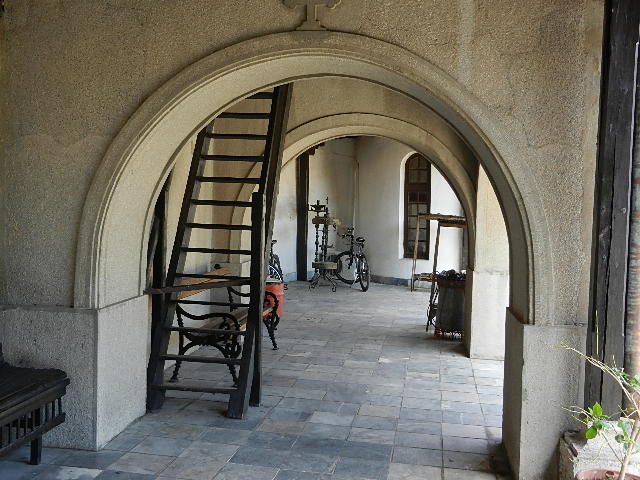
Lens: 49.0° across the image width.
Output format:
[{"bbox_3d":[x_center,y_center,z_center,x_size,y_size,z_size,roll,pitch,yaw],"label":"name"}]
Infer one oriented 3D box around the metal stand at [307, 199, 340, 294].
[{"bbox_3d":[0.089,0.062,12.837,0.560,1.640,0.520,1,3,9],"label":"metal stand"}]

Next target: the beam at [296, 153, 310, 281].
[{"bbox_3d":[-0.309,-0.538,14.055,0.180,2.712,0.140,-1,3,-36],"label":"beam"}]

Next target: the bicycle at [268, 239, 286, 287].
[{"bbox_3d":[-0.904,0.395,12.047,0.550,1.020,1.680,-1,3,-29],"label":"bicycle"}]

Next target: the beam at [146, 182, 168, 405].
[{"bbox_3d":[-1.220,0.373,5.267,0.130,1.699,0.120,1,3,9],"label":"beam"}]

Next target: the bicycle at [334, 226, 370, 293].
[{"bbox_3d":[0.653,0.359,12.863,0.500,1.060,1.680,0,3,-12],"label":"bicycle"}]

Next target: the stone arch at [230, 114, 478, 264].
[{"bbox_3d":[0.414,-0.502,7.466,2.625,1.565,0.658,1,3,9],"label":"stone arch"}]

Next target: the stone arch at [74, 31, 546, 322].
[{"bbox_3d":[-0.044,-0.377,4.315,2.738,1.601,0.757,1,3,9],"label":"stone arch"}]

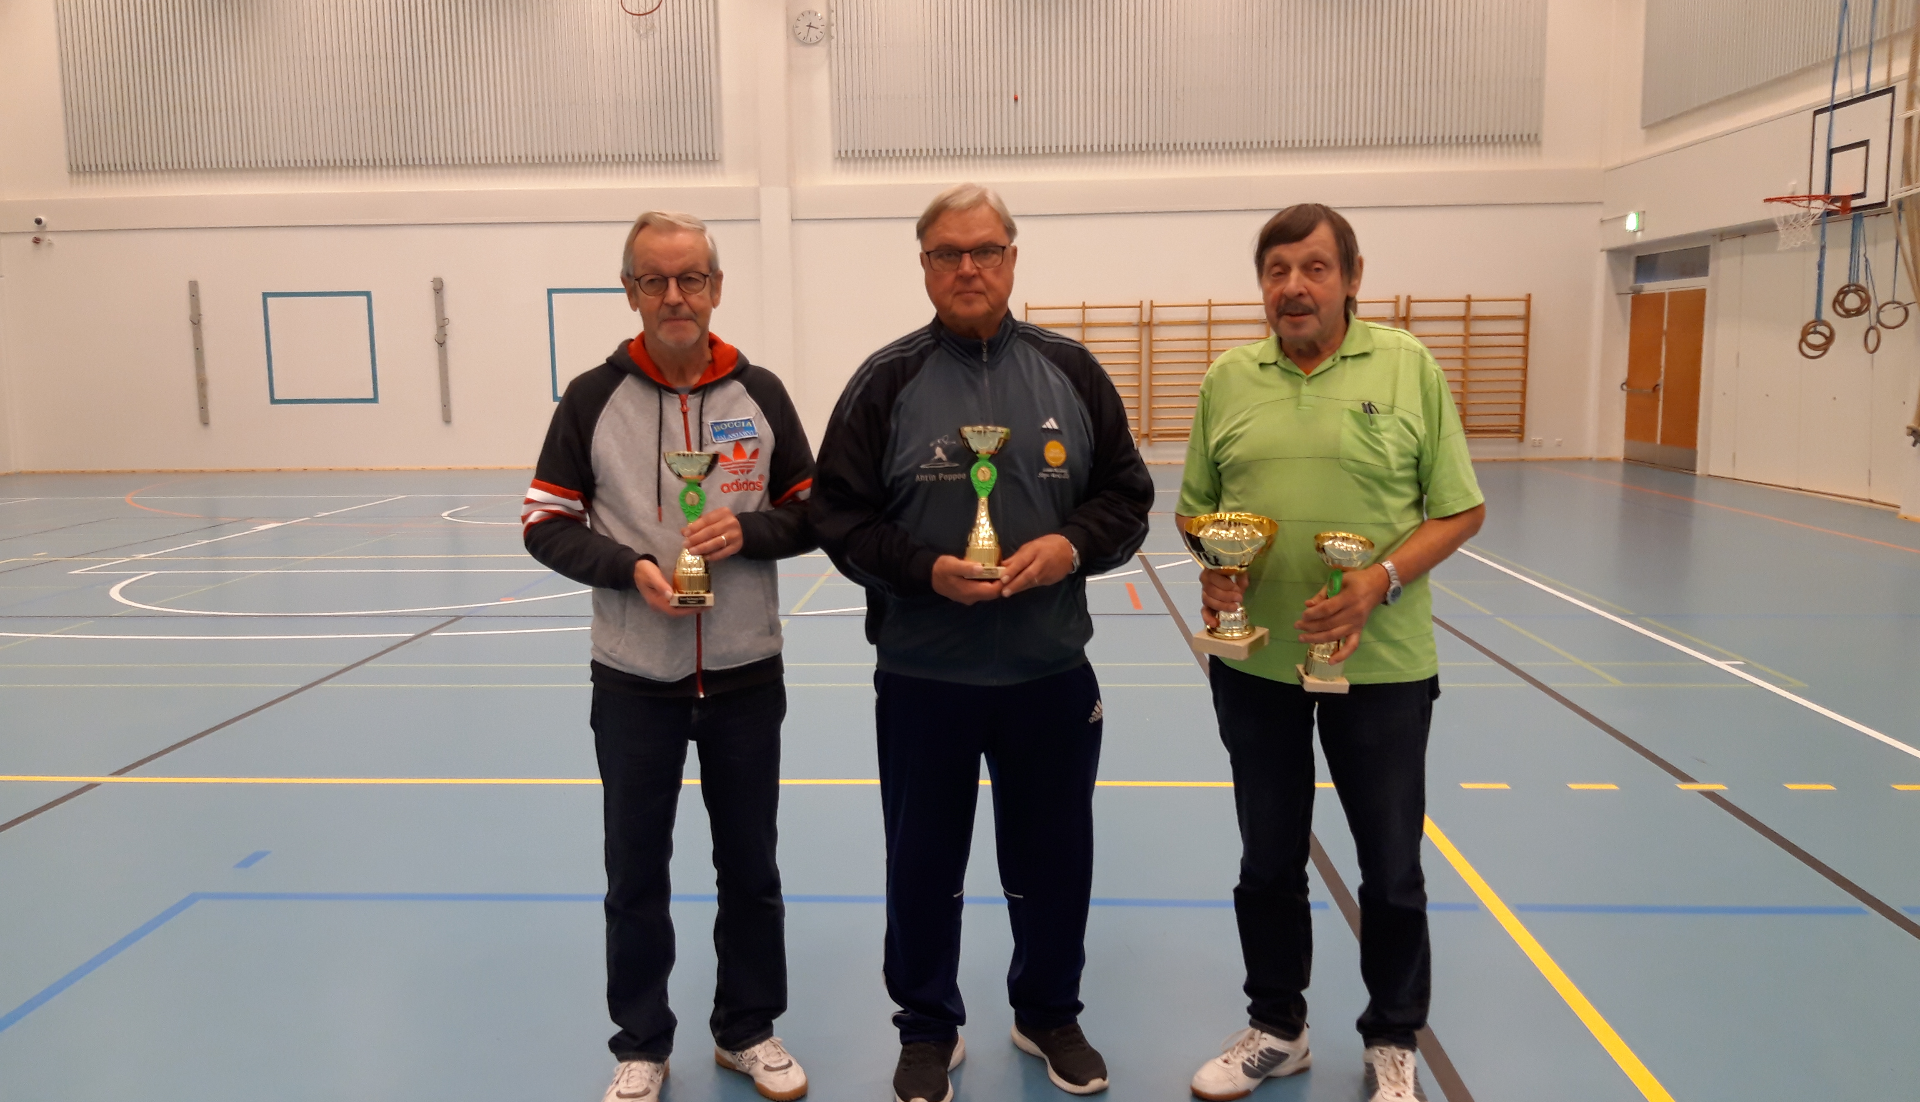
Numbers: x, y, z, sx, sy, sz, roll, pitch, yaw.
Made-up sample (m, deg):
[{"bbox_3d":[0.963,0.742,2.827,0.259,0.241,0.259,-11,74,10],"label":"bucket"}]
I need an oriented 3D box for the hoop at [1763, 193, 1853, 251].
[{"bbox_3d":[7.050,-2.708,11.987,0.600,0.470,0.460,0,7,3],"label":"hoop"}]

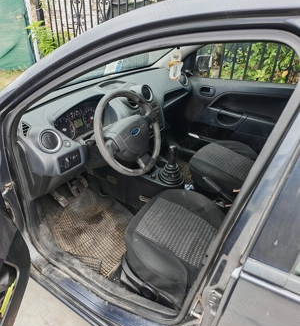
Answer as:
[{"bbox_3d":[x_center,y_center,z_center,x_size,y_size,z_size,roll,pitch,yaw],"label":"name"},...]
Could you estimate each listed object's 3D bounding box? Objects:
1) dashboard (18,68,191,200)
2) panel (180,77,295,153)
[{"bbox_3d":[-0.174,-0.276,1.672,0.440,0.435,1.330,20,37,30],"label":"dashboard"},{"bbox_3d":[0.604,-0.321,1.966,0.940,0.555,0.110,20,37,30],"label":"panel"}]

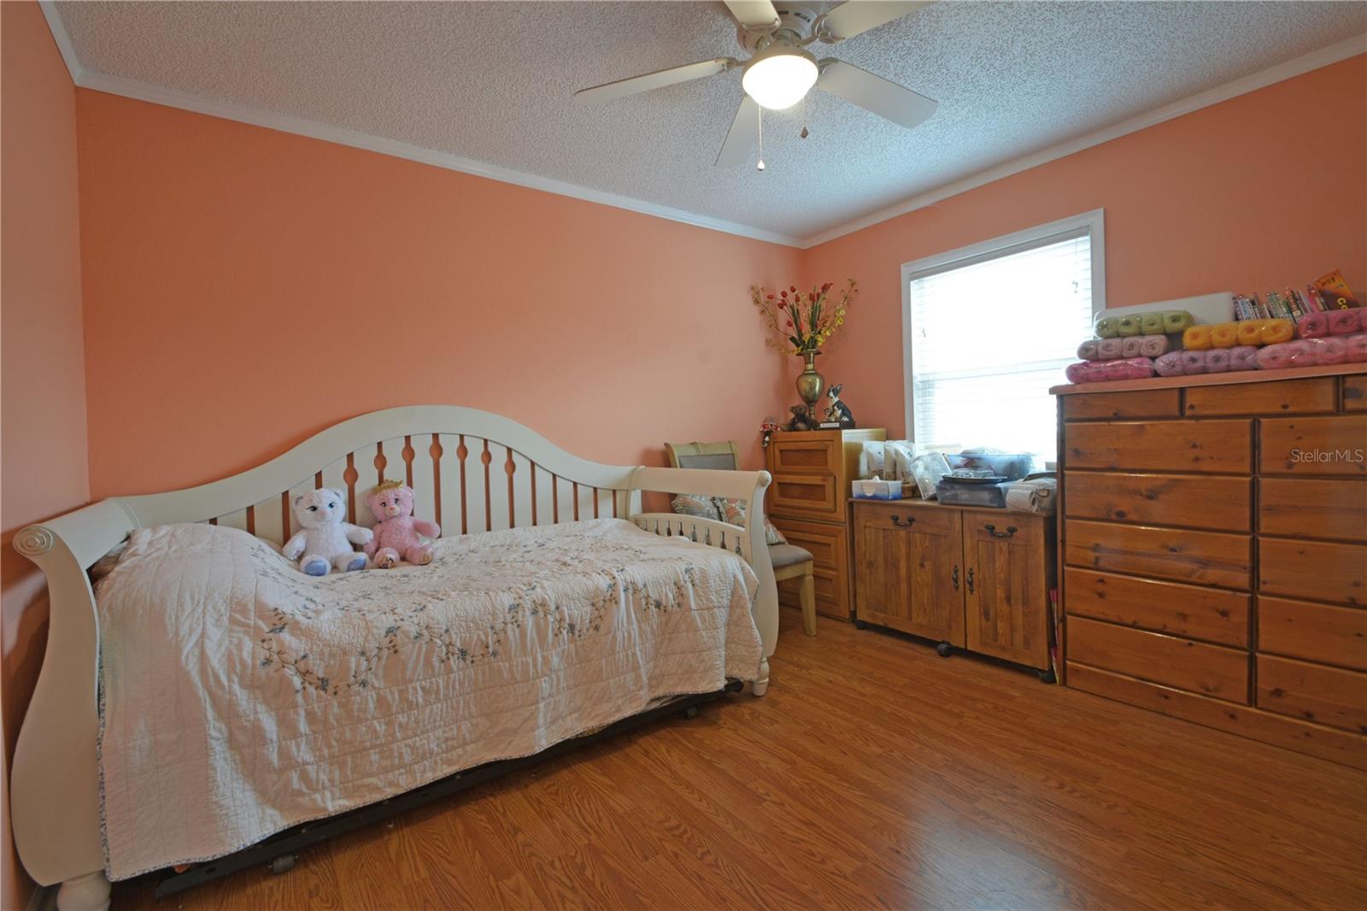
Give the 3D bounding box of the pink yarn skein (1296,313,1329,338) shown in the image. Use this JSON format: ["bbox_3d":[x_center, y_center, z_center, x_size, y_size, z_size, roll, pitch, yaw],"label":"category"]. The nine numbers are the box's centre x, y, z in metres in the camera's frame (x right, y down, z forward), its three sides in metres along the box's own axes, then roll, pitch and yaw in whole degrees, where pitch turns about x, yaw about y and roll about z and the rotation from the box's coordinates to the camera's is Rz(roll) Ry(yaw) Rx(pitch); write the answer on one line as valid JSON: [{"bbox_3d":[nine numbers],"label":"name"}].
[{"bbox_3d":[2.082,-0.430,1.884,0.140,0.080,0.069,-3,2,-36],"label":"pink yarn skein"}]

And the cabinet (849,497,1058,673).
[{"bbox_3d":[1.441,0.599,2.941,0.494,0.725,1.008,-4,3,-37],"label":"cabinet"}]

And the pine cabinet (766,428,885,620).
[{"bbox_3d":[0.922,0.399,3.647,0.430,1.105,0.610,-4,3,-37],"label":"pine cabinet"}]

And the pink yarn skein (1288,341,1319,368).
[{"bbox_3d":[2.045,-0.329,1.874,0.150,0.086,0.068,-4,3,-37],"label":"pink yarn skein"}]

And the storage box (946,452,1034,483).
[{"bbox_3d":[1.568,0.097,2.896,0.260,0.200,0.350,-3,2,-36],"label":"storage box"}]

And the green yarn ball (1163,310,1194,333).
[{"bbox_3d":[1.877,-0.505,2.158,0.140,0.080,0.072,-3,2,-36],"label":"green yarn ball"}]

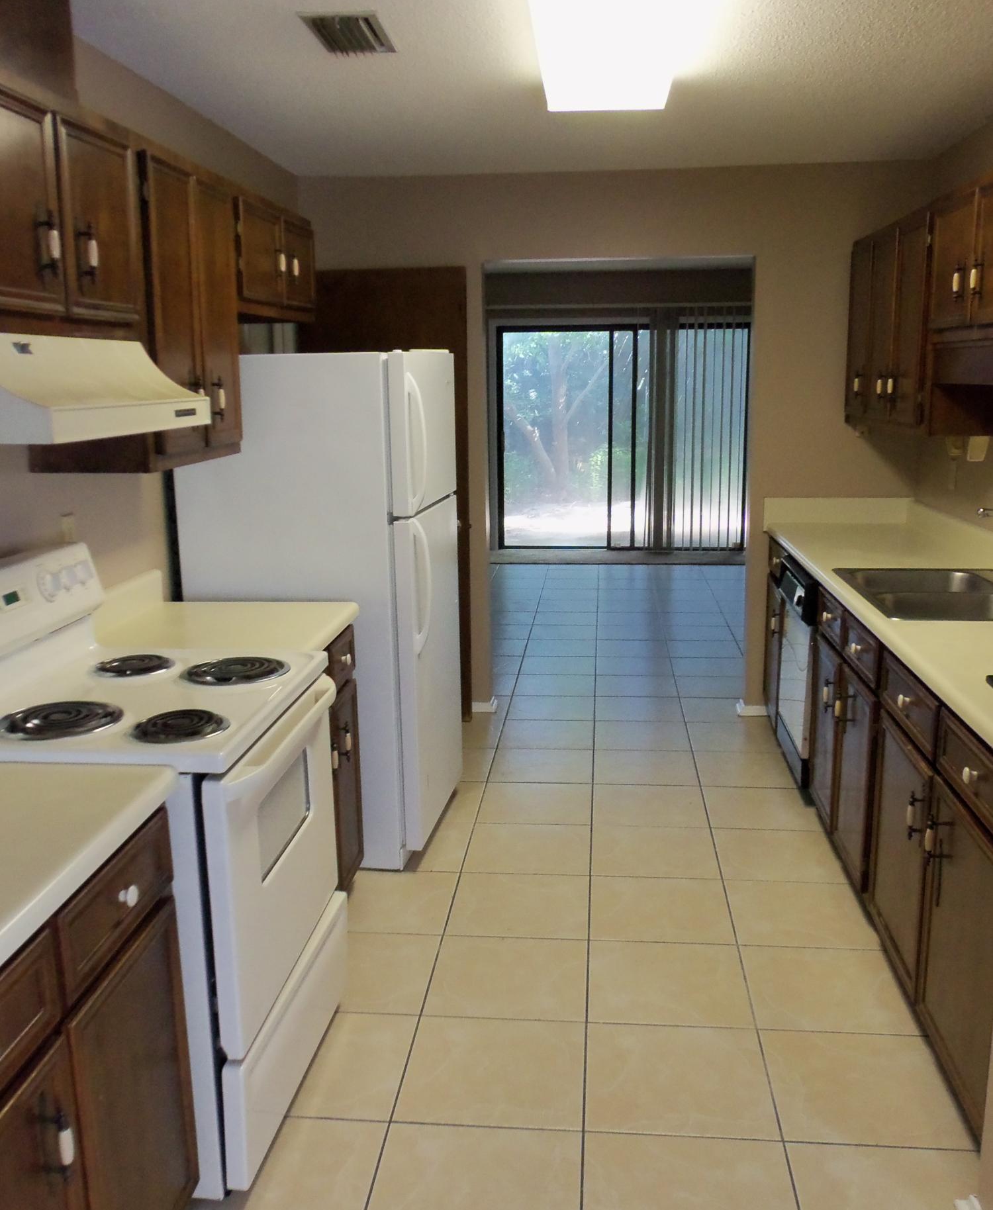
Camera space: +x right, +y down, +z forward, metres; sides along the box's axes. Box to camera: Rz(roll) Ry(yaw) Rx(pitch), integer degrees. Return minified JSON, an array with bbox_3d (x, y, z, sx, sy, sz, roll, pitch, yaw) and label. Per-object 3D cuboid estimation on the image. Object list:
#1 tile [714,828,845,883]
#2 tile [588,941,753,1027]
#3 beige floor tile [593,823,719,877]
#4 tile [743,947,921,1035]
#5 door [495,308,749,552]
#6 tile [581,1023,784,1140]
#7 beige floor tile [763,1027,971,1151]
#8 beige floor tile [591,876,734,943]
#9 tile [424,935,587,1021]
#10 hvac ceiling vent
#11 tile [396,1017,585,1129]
[{"bbox_3d":[0.946,0.844,3.592,0.410,0.012,0.399,0,12,6],"label":"tile"},{"bbox_3d":[0.450,0.997,2.822,0.412,0.012,0.393,0,12,6],"label":"tile"},{"bbox_3d":[0.528,0.834,3.596,0.412,0.012,0.393,0,12,6],"label":"beige floor tile"},{"bbox_3d":[0.869,1.012,2.816,0.410,0.012,0.399,0,12,6],"label":"tile"},{"bbox_3d":[1.106,-1.508,9.482,2.213,2.105,0.120,0,12,6],"label":"door"},{"bbox_3d":[0.411,1.079,2.436,0.412,0.012,0.393,0,12,6],"label":"tile"},{"bbox_3d":[0.830,1.096,2.429,0.410,0.012,0.396,0,12,6],"label":"beige floor tile"},{"bbox_3d":[0.494,0.926,3.245,0.420,0.012,0.399,0,12,6],"label":"beige floor tile"},{"bbox_3d":[0.036,0.992,2.853,0.414,0.012,0.396,0,12,6],"label":"tile"},{"bbox_3d":[-0.375,-1.446,2.734,0.185,0.020,0.335,0,12,6],"label":"hvac ceiling vent"},{"bbox_3d":[-0.003,1.077,2.477,0.412,0.012,0.393,0,12,6],"label":"tile"}]

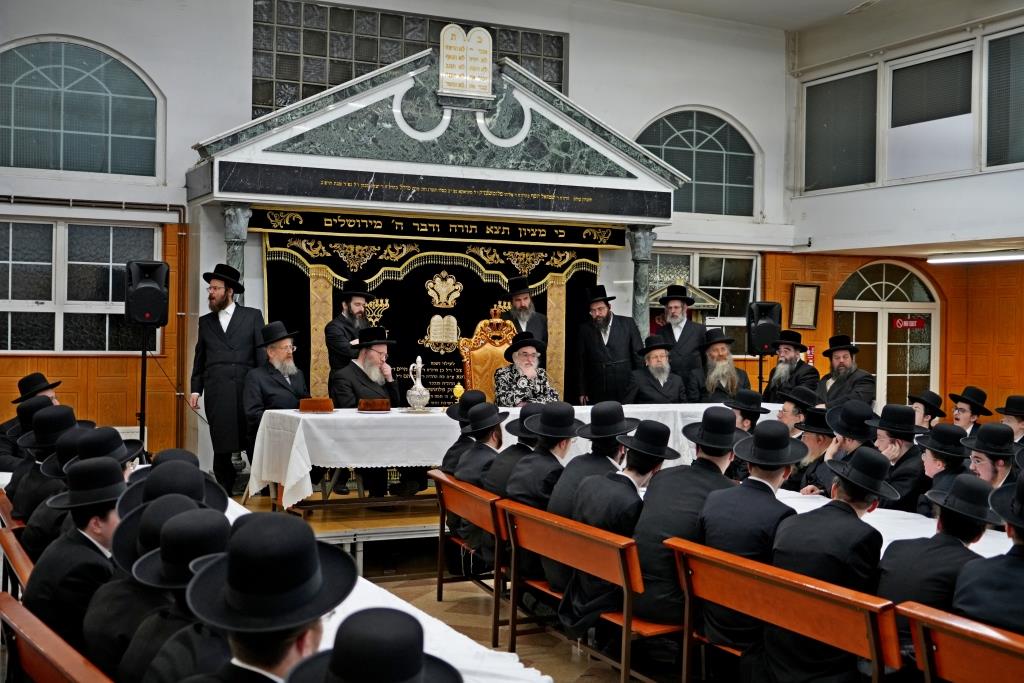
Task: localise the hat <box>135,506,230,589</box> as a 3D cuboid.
[{"bbox_3d":[-0.903,0.598,3.400,0.365,0.130,0.335,-5,12,-39],"label":"hat"}]

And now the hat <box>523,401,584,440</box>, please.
[{"bbox_3d":[0.246,0.469,7.000,0.365,0.130,0.335,3,6,0],"label":"hat"}]

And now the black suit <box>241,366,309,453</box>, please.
[{"bbox_3d":[-1.761,0.515,9.050,0.530,0.760,0.440,0,2,-44],"label":"black suit"}]

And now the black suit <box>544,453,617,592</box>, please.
[{"bbox_3d":[0.440,1.020,6.600,0.560,0.840,0.500,0,1,-36],"label":"black suit"}]

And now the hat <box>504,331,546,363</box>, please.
[{"bbox_3d":[0.110,0.045,9.750,0.330,0.145,0.360,-7,-12,-2],"label":"hat"}]

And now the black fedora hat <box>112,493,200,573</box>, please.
[{"bbox_3d":[-1.037,0.593,3.650,0.365,0.130,0.335,-14,32,-34],"label":"black fedora hat"}]

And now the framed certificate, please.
[{"bbox_3d":[3.258,-0.385,13.300,0.390,0.500,0.030,4,2,-27],"label":"framed certificate"}]

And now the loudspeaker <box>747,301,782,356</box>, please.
[{"bbox_3d":[2.652,-0.131,12.550,0.355,0.565,0.330,1,1,-2],"label":"loudspeaker"}]

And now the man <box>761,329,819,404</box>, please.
[{"bbox_3d":[2.370,0.570,10.600,0.580,1.380,0.750,0,0,30],"label":"man"}]

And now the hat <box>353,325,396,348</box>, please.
[{"bbox_3d":[-1.047,-0.034,9.100,0.355,0.140,0.320,-2,0,21],"label":"hat"}]

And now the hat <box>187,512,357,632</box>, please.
[{"bbox_3d":[-0.487,0.470,2.420,0.330,0.145,0.360,-6,12,1],"label":"hat"}]

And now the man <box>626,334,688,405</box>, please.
[{"bbox_3d":[1.273,0.627,10.380,0.560,1.340,0.700,1,1,-16],"label":"man"}]

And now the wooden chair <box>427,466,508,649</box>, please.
[{"bbox_3d":[-0.090,1.264,7.180,0.500,0.810,1.310,0,1,-20],"label":"wooden chair"}]

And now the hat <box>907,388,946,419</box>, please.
[{"bbox_3d":[3.203,0.477,9.200,0.360,0.145,0.330,25,3,5],"label":"hat"}]

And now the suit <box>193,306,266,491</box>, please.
[{"bbox_3d":[-2.278,0.450,9.600,0.580,1.500,0.340,0,0,7],"label":"suit"}]

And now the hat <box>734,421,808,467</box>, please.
[{"bbox_3d":[1.145,0.452,5.270,0.330,0.145,0.360,1,11,19],"label":"hat"}]

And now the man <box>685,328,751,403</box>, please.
[{"bbox_3d":[1.940,0.580,10.850,0.600,1.390,0.800,1,1,-14],"label":"man"}]

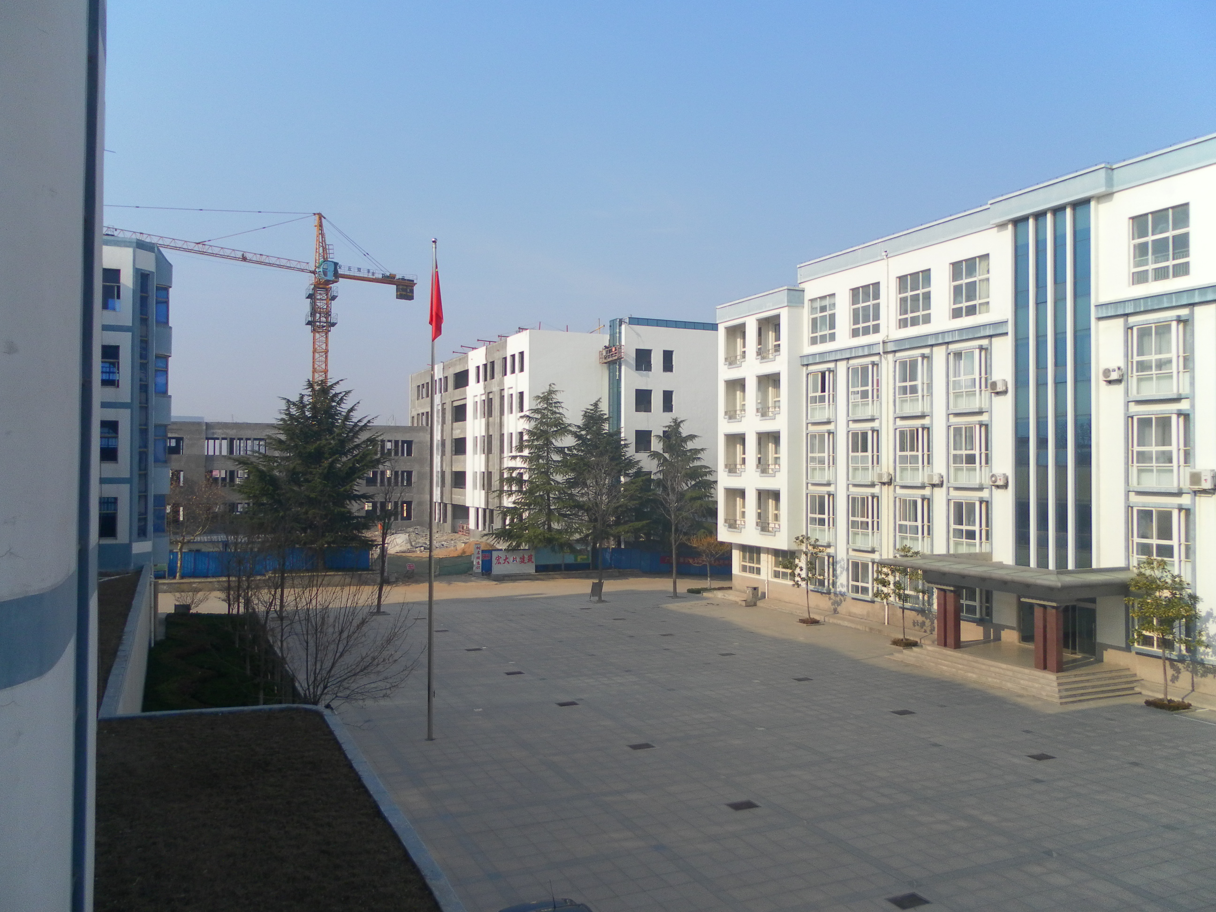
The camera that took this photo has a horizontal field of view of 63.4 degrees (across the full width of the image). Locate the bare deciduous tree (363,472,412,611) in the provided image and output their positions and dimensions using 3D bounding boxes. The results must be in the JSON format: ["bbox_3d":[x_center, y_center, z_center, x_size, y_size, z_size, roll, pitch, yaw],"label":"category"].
[{"bbox_3d":[-11.991,4.809,53.400,2.800,7.503,2.800,0,-1,-13],"label":"bare deciduous tree"}]

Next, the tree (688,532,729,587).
[{"bbox_3d":[6.572,6.837,64.500,2.750,3.644,2.750,0,-1,6],"label":"tree"}]

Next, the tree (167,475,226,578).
[{"bbox_3d":[-26.770,4.569,63.500,4.400,6.745,4.400,1,-1,-23],"label":"tree"}]

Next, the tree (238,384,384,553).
[{"bbox_3d":[-21.043,1.242,69.500,10.000,13.289,10.000,1,-1,-17],"label":"tree"}]

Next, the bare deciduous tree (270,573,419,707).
[{"bbox_3d":[-8.362,5.831,31.200,4.500,4.278,4.100,0,-1,-15],"label":"bare deciduous tree"}]

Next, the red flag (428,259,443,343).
[{"bbox_3d":[-4.912,-4.451,28.100,0.420,2.300,0.300,0,-1,-10],"label":"red flag"}]

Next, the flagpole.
[{"bbox_3d":[-5.051,0.952,28.160,0.160,14.386,0.160,0,-1,-10],"label":"flagpole"}]

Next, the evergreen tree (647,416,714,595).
[{"bbox_3d":[4.760,3.307,64.000,4.700,11.619,4.700,0,-1,4],"label":"evergreen tree"}]

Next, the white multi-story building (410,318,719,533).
[{"bbox_3d":[-6.621,-1.549,119.854,22.000,22.400,52.000,1,-1,-24],"label":"white multi-story building"}]

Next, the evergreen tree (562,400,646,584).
[{"bbox_3d":[-0.237,2.332,70.000,6.200,12.573,6.200,0,-1,0],"label":"evergreen tree"}]

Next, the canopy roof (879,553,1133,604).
[{"bbox_3d":[15.532,4.670,38.038,5.400,1.300,9.400,1,-1,-24],"label":"canopy roof"}]

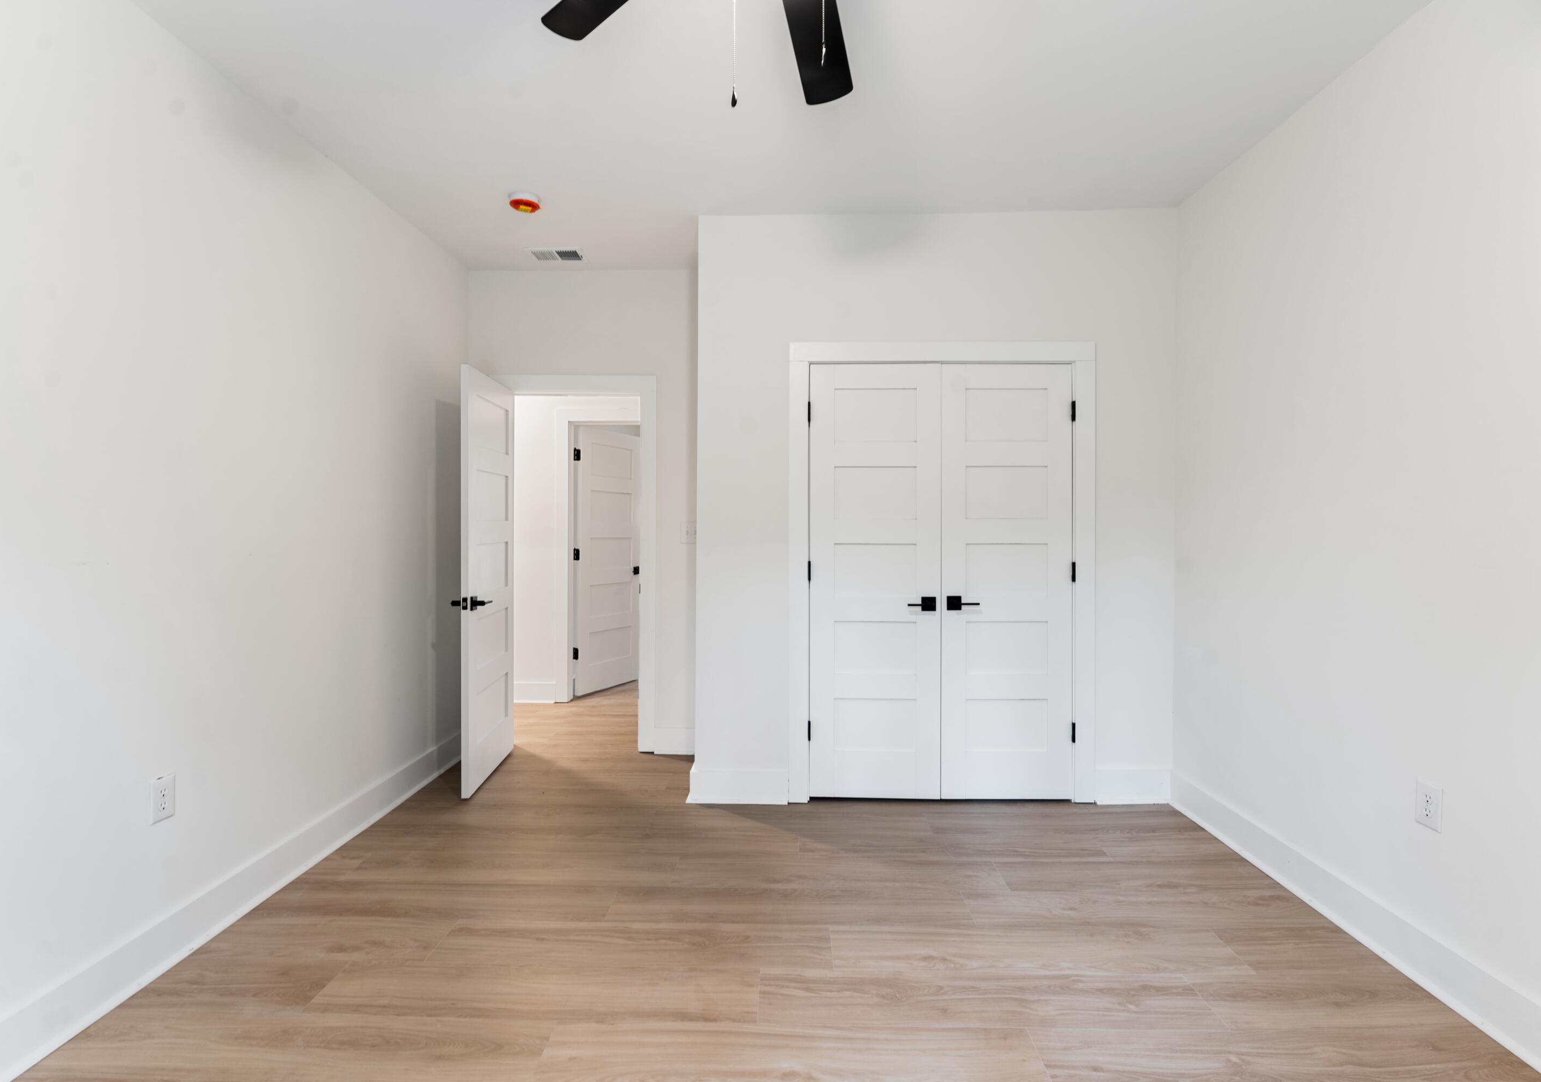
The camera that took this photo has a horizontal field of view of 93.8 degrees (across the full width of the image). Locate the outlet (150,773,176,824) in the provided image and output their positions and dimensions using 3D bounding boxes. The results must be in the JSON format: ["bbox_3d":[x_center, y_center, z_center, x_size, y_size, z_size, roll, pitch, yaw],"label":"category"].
[{"bbox_3d":[-1.790,0.759,2.131,0.008,0.121,0.078,0,1,1],"label":"outlet"}]

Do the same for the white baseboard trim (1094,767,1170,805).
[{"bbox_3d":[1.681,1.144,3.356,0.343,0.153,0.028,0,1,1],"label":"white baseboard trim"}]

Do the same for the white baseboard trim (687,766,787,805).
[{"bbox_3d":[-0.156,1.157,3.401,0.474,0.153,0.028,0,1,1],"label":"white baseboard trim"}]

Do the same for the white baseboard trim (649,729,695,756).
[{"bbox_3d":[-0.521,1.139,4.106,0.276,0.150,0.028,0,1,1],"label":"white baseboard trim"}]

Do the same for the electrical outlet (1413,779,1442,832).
[{"bbox_3d":[1.857,0.749,2.039,0.008,0.121,0.078,0,1,1],"label":"electrical outlet"}]

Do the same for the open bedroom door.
[{"bbox_3d":[-1.460,0.187,3.758,0.043,2.032,0.762,0,1,-4],"label":"open bedroom door"}]

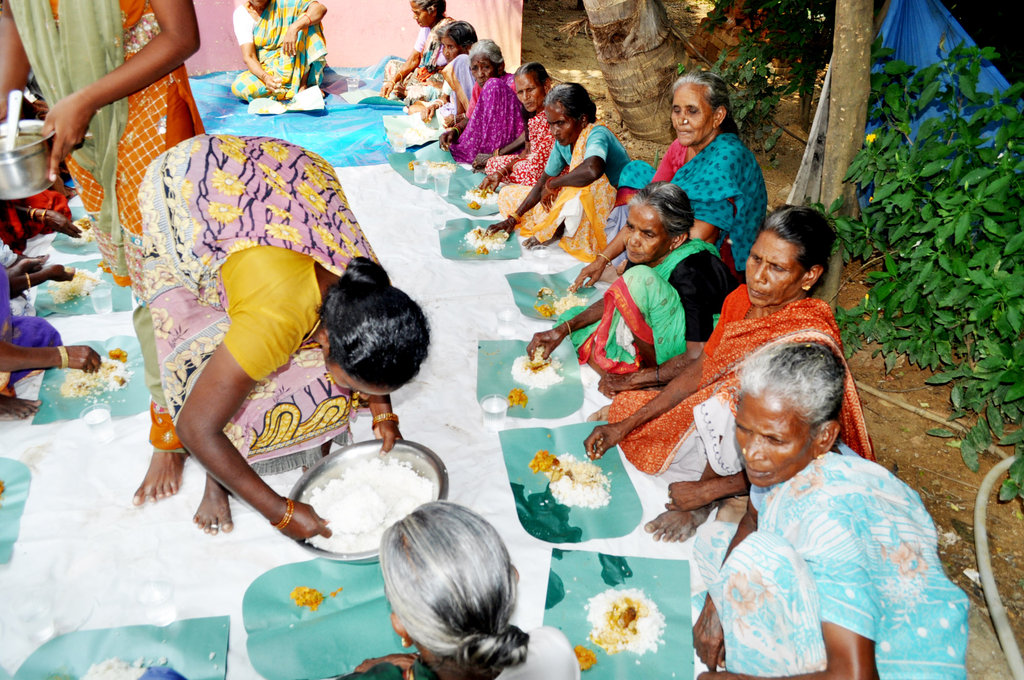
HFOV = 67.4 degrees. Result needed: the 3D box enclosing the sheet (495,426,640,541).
[{"bbox_3d":[0.149,0.324,1.824,0.306,0.015,0.413,-5,31,-8],"label":"sheet"}]

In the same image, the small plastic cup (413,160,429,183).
[{"bbox_3d":[-0.436,-0.798,3.653,0.073,0.090,0.073,0,30,0],"label":"small plastic cup"}]

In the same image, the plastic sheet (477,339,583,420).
[{"bbox_3d":[0.052,0.097,2.211,0.300,0.015,0.411,-1,30,-1],"label":"plastic sheet"}]

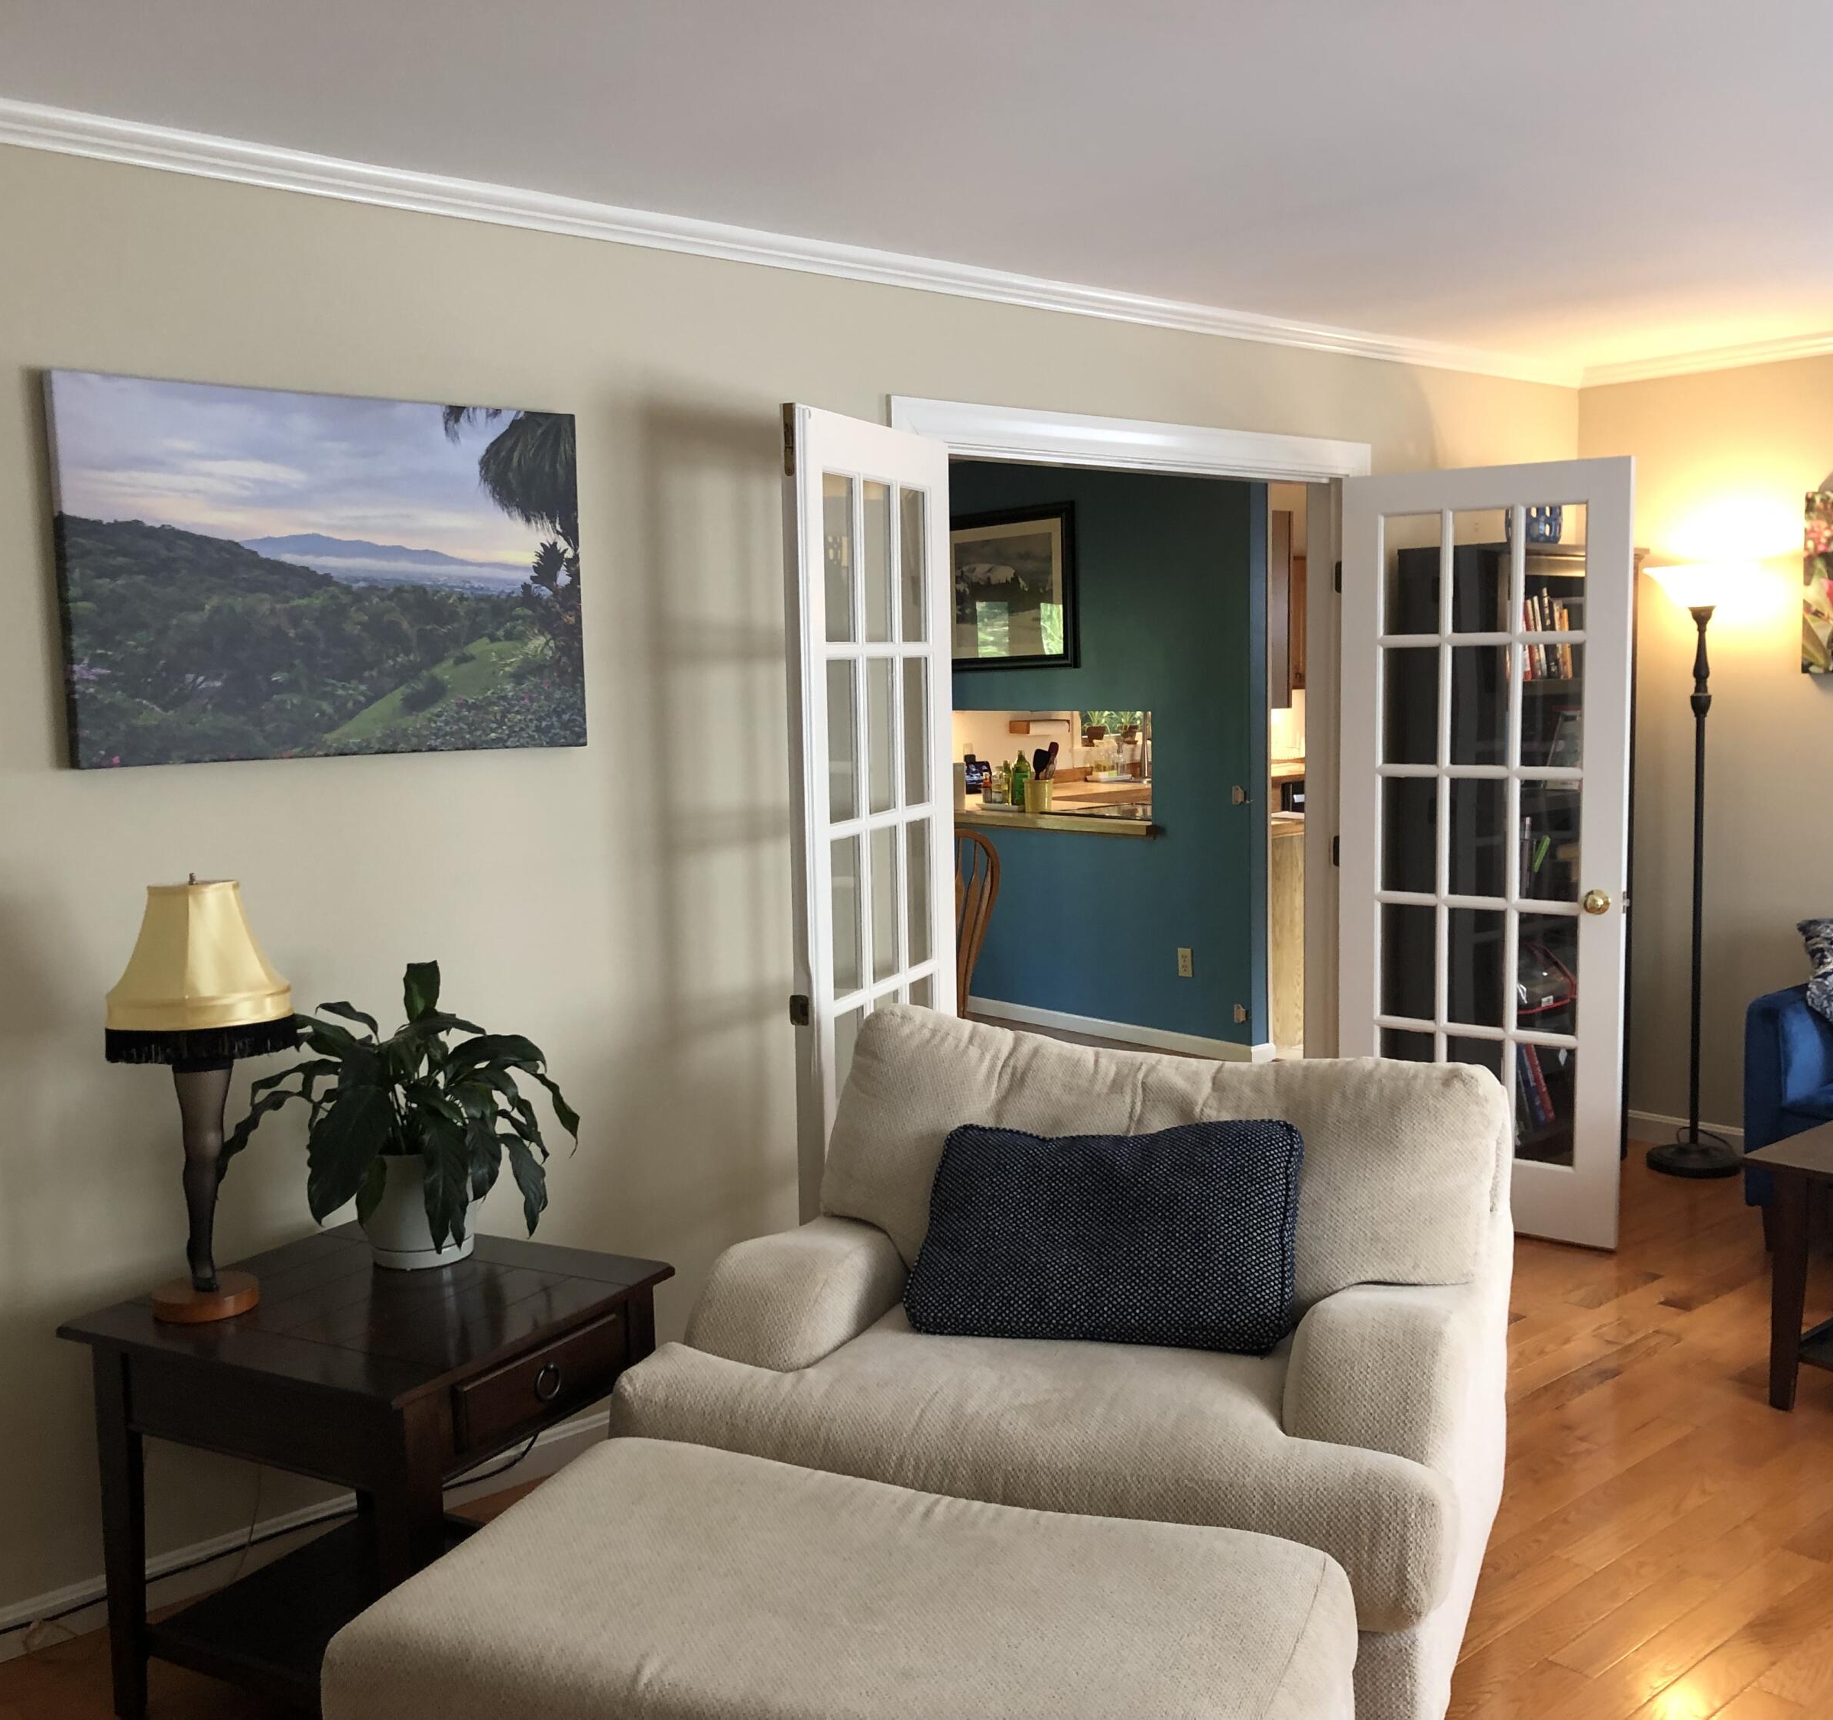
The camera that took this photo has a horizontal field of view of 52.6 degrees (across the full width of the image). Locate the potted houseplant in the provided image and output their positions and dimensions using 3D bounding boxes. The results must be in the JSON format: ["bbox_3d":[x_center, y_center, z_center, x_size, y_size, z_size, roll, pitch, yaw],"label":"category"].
[{"bbox_3d":[-0.841,0.408,3.005,0.570,0.475,0.500,-3,6,-20],"label":"potted houseplant"}]

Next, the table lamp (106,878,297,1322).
[{"bbox_3d":[-1.072,0.348,2.781,0.285,0.650,0.280,-5,7,-30],"label":"table lamp"}]

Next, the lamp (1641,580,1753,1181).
[{"bbox_3d":[2.310,0.038,5.473,0.330,1.780,0.330,-6,8,-41],"label":"lamp"}]

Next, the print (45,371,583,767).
[{"bbox_3d":[-0.987,-0.485,3.192,0.916,0.612,0.040,-6,8,-41],"label":"print"}]

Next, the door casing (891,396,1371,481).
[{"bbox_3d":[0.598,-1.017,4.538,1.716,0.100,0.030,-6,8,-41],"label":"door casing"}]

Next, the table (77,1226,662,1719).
[{"bbox_3d":[-0.813,0.969,2.866,0.660,0.614,0.606,2,7,29],"label":"table"}]

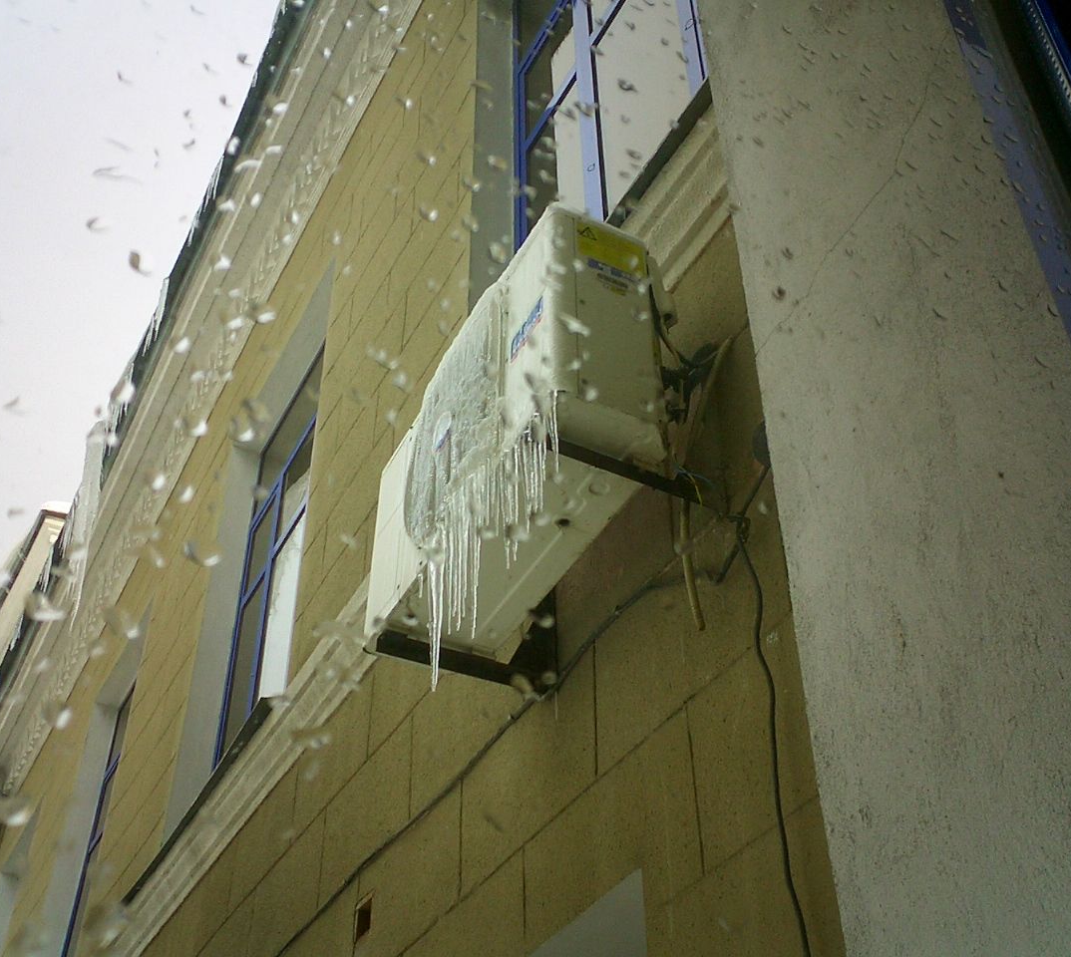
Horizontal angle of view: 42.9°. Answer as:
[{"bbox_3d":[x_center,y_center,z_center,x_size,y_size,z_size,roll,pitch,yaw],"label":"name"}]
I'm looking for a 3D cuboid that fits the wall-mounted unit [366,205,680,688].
[{"bbox_3d":[-0.047,-0.047,2.829,0.268,0.536,0.842,19,-45,-21],"label":"wall-mounted unit"}]

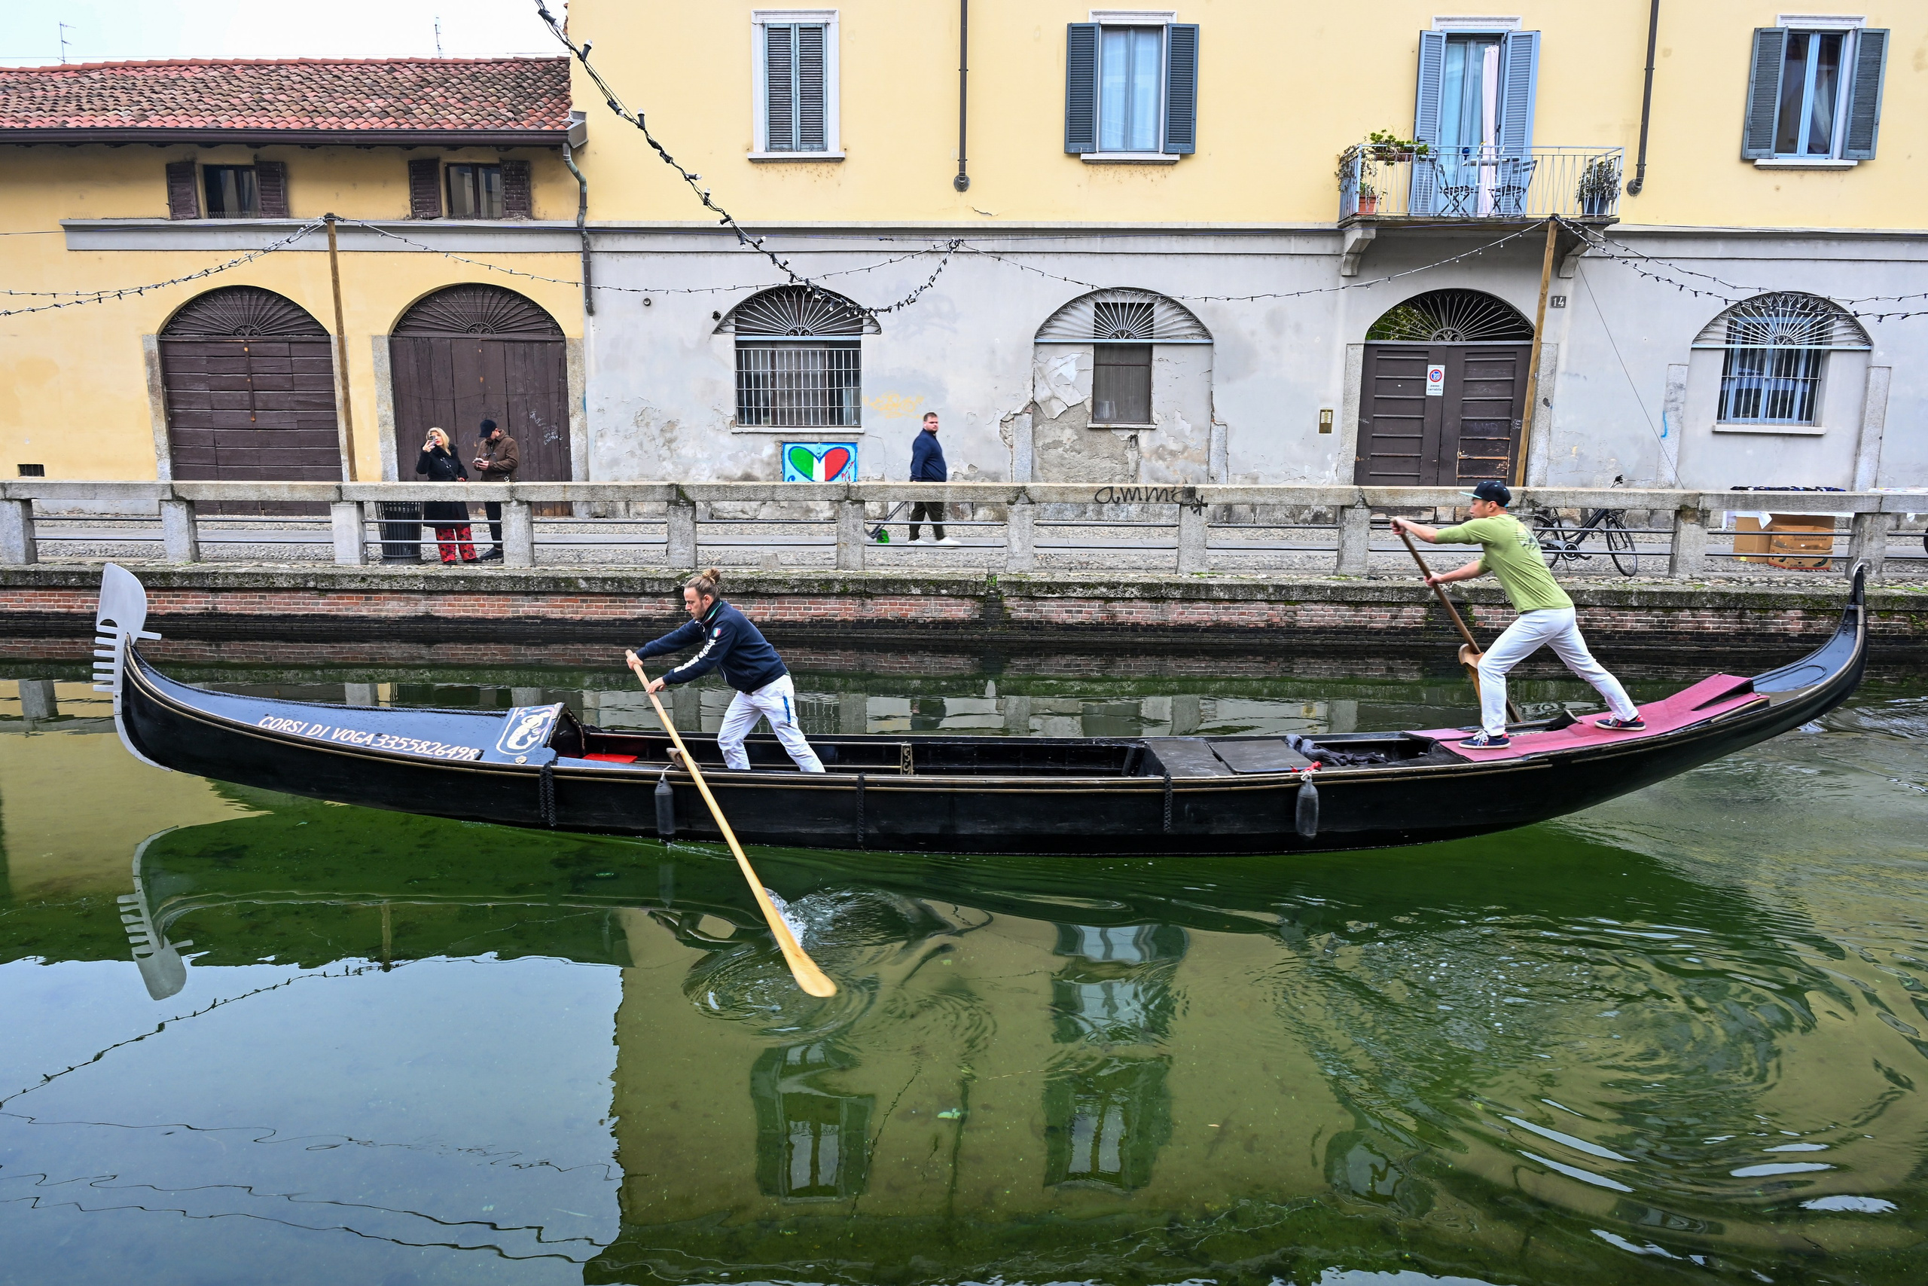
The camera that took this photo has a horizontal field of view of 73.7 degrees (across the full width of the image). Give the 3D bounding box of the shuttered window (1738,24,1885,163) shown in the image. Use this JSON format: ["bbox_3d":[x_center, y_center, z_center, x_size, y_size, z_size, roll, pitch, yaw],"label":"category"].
[{"bbox_3d":[12.979,-8.353,19.586,2.026,1.887,0.200,0,10,1],"label":"shuttered window"}]

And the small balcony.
[{"bbox_3d":[7.539,-6.627,18.816,3.856,1.039,0.890,0,10,0],"label":"small balcony"}]

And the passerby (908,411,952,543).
[{"bbox_3d":[-0.457,-2.214,17.324,0.600,1.772,0.500,1,10,3],"label":"passerby"}]

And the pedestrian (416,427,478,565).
[{"bbox_3d":[-6.115,-1.725,15.139,0.612,1.597,0.480,0,10,0],"label":"pedestrian"}]

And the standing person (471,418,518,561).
[{"bbox_3d":[-5.717,-1.849,15.661,0.460,1.742,0.520,-8,12,-39],"label":"standing person"}]

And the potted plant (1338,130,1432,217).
[{"bbox_3d":[6.064,-6.771,18.668,1.158,1.157,0.620,0,10,0],"label":"potted plant"}]

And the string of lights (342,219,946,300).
[{"bbox_3d":[-3.557,-4.319,14.399,7.126,0.839,0.300,1,10,5],"label":"string of lights"}]

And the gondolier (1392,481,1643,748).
[{"bbox_3d":[3.151,-0.164,7.356,1.440,1.530,0.580,2,10,10],"label":"gondolier"}]

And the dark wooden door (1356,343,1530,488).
[{"bbox_3d":[7.732,-3.376,20.724,2.760,2.790,0.120,0,10,1],"label":"dark wooden door"}]

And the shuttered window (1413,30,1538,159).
[{"bbox_3d":[7.508,-7.708,19.076,1.788,2.592,0.300,0,10,0],"label":"shuttered window"}]

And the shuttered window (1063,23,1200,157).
[{"bbox_3d":[2.579,-8.467,19.708,2.002,1.898,0.200,0,10,1],"label":"shuttered window"}]

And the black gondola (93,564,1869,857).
[{"bbox_3d":[-0.177,0.383,7.726,10.771,1.700,1.420,1,10,4],"label":"black gondola"}]

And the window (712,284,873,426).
[{"bbox_3d":[-2.646,-4.525,20.518,2.653,2.243,0.250,0,10,1],"label":"window"}]

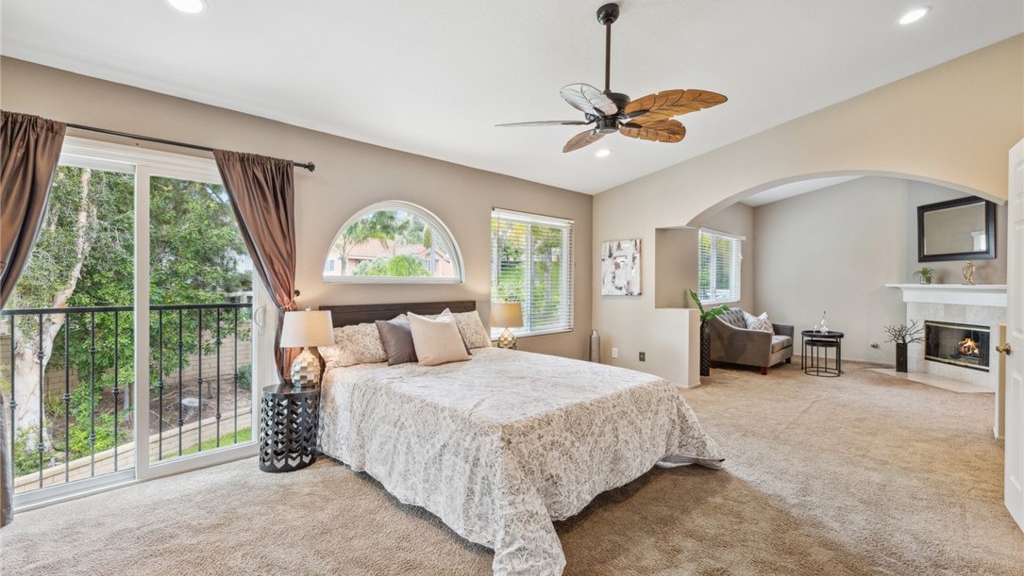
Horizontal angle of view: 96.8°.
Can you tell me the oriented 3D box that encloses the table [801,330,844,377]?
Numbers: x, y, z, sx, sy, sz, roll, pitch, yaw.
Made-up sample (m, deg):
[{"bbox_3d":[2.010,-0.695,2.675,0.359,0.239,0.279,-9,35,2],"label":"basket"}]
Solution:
[{"bbox_3d":[4.448,0.947,6.539,0.600,0.545,0.530,0,1,-45],"label":"table"}]

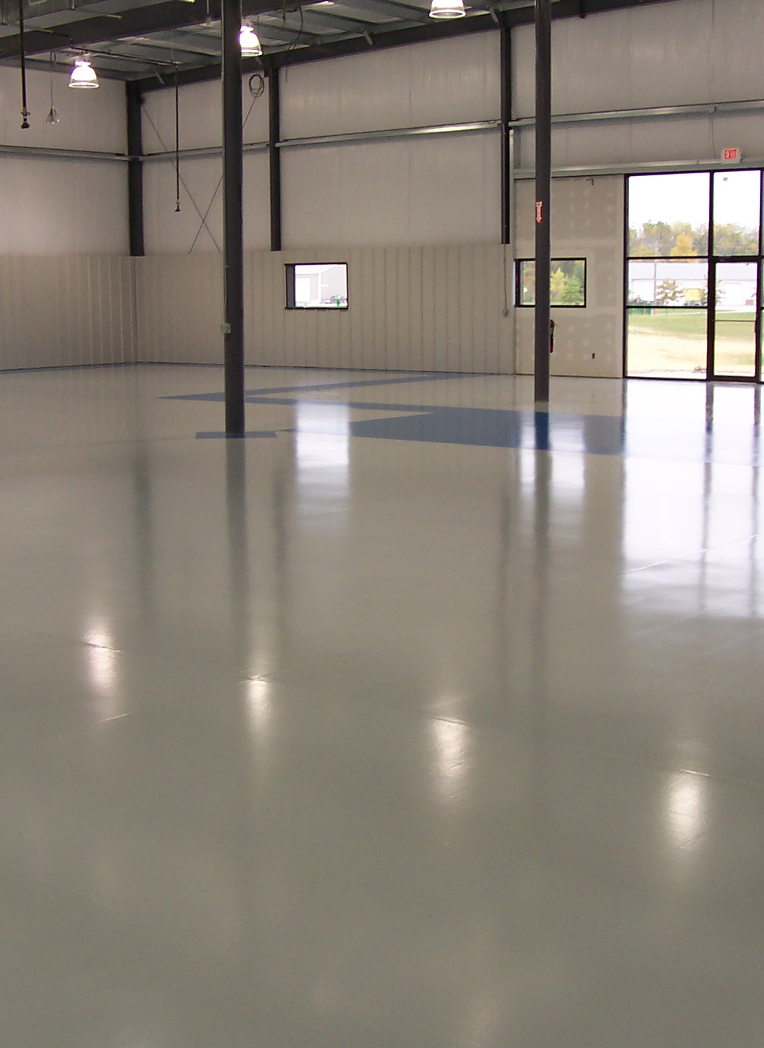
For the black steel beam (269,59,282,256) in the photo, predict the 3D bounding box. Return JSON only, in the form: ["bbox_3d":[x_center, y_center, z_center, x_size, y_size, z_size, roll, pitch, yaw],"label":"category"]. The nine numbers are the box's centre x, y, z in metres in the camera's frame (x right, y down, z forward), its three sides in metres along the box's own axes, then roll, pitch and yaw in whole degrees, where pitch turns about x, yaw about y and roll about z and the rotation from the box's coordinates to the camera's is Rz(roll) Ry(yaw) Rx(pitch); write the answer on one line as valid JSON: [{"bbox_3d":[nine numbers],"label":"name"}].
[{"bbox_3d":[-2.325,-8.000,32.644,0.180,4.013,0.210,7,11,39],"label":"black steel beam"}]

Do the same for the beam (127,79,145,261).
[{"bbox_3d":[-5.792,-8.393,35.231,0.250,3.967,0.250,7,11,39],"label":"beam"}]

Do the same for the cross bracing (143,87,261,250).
[{"bbox_3d":[-4.104,-7.987,33.945,3.780,3.680,0.120,7,11,39],"label":"cross bracing"}]

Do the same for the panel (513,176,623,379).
[{"bbox_3d":[3.482,-4.624,28.248,2.430,3.690,0.130,7,11,39],"label":"panel"}]

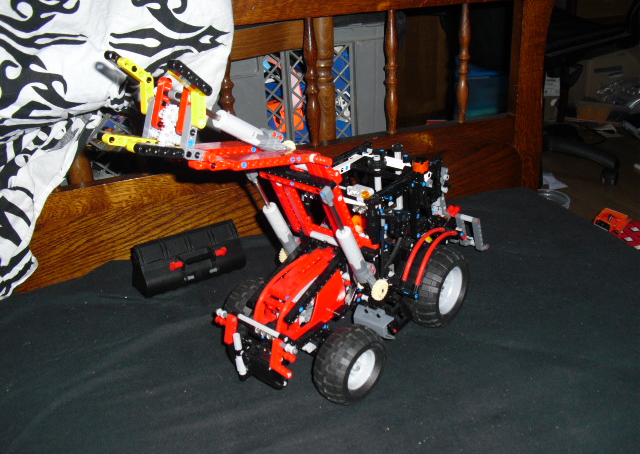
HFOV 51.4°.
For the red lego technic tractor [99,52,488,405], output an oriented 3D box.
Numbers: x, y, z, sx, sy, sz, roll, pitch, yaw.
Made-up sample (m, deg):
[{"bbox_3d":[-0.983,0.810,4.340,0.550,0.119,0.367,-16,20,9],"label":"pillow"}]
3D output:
[{"bbox_3d":[0.013,-0.031,0.664,0.164,0.355,0.456,18,33,37],"label":"red lego technic tractor"}]

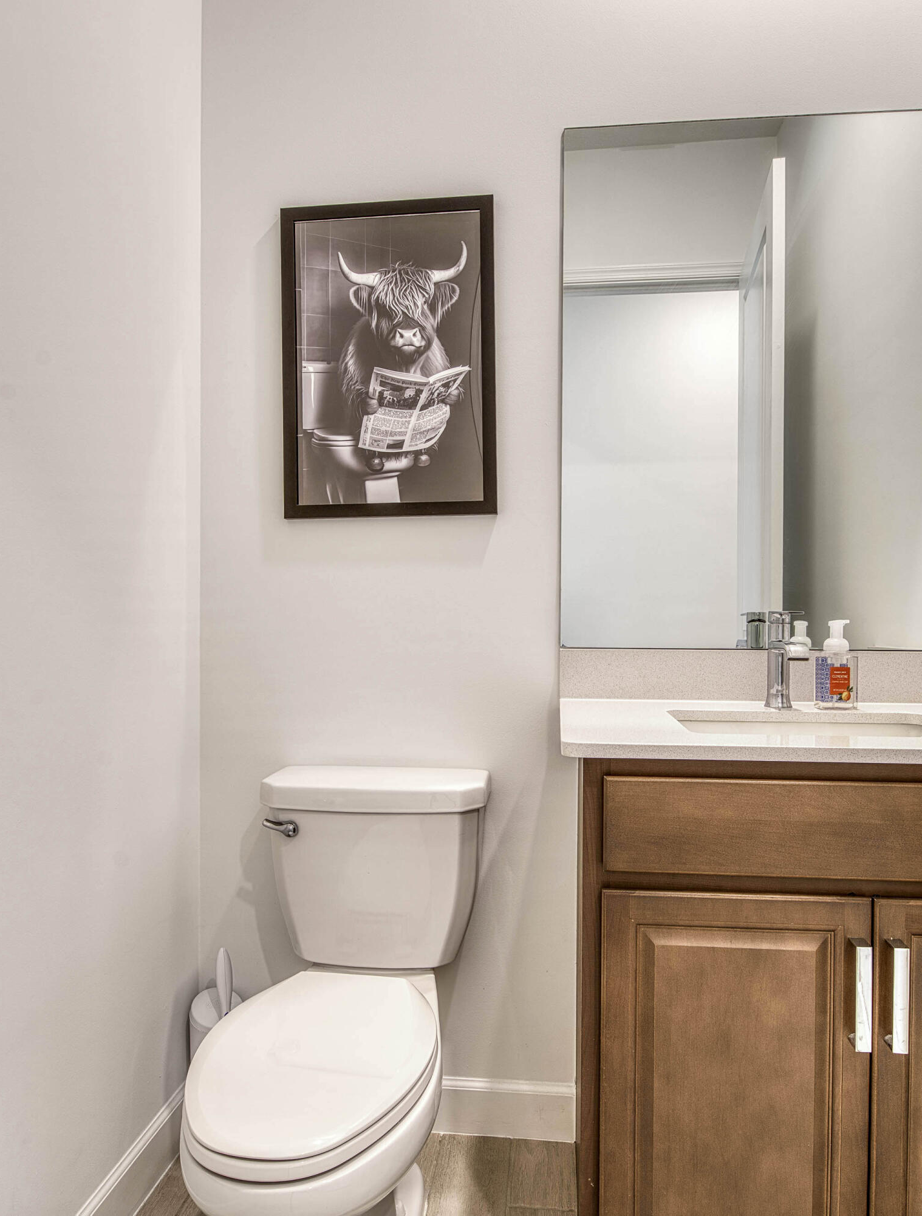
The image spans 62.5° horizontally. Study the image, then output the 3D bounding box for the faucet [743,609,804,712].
[{"bbox_3d":[0.580,0.095,1.358,0.051,0.176,0.128,0,0,6],"label":"faucet"}]

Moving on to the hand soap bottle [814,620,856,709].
[{"bbox_3d":[0.688,0.104,1.388,0.064,0.159,0.056,0,0,0],"label":"hand soap bottle"}]

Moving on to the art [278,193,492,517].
[{"bbox_3d":[-0.151,-0.517,1.585,0.449,0.653,0.022,-1,0,6],"label":"art"}]

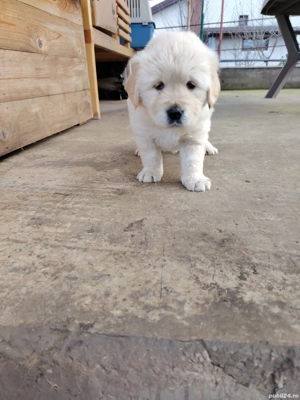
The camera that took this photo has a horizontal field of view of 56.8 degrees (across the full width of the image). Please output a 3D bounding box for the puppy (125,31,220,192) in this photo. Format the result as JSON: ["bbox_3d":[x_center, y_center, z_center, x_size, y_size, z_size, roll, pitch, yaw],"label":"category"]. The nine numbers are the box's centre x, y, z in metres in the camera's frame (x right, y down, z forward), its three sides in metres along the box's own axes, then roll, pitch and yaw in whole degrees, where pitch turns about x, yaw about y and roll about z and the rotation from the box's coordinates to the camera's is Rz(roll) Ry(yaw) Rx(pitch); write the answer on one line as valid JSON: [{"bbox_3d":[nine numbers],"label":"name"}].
[{"bbox_3d":[0.057,-0.210,0.646,0.190,0.285,0.385,1,25,5],"label":"puppy"}]

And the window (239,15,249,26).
[{"bbox_3d":[6.334,-12.086,18.716,0.629,0.620,0.400,-1,24,0],"label":"window"}]

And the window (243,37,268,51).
[{"bbox_3d":[6.687,-9.840,17.543,1.648,0.710,0.150,-1,24,0],"label":"window"}]

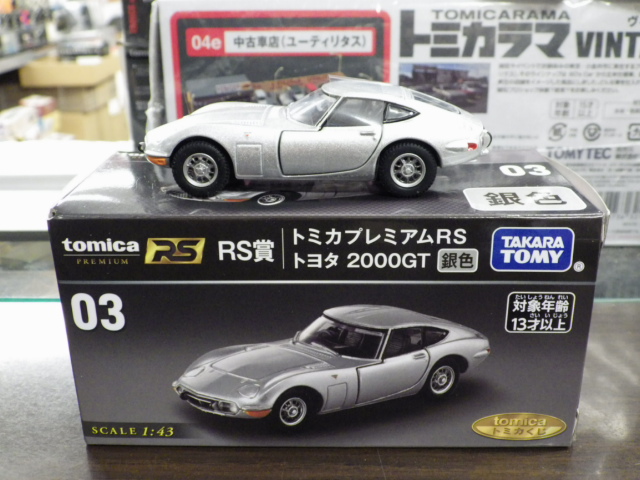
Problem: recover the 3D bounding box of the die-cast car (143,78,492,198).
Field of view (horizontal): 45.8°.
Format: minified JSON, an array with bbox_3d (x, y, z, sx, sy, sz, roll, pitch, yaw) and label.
[{"bbox_3d":[-0.001,-0.030,0.211,0.097,0.027,0.037,0,22,0],"label":"die-cast car"}]

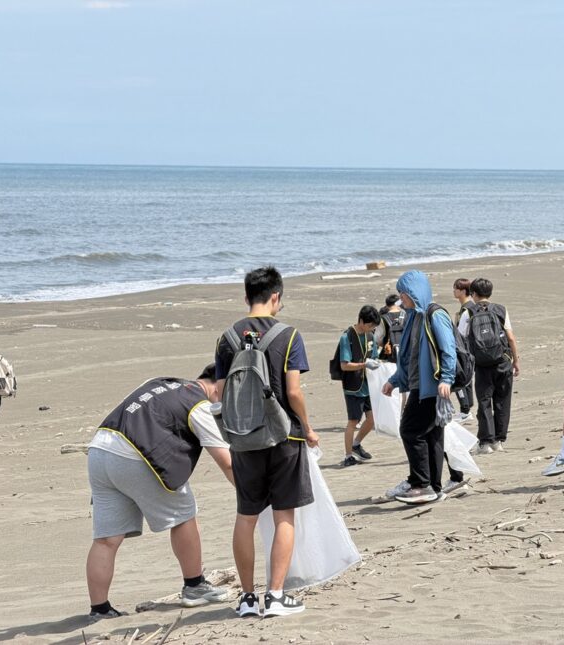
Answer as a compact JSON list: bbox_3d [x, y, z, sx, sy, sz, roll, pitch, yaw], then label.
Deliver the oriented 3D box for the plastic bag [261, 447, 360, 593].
[{"bbox_3d":[0.143,1.018,12.900,0.520,0.720,0.420,1,4,0],"label":"plastic bag"}]

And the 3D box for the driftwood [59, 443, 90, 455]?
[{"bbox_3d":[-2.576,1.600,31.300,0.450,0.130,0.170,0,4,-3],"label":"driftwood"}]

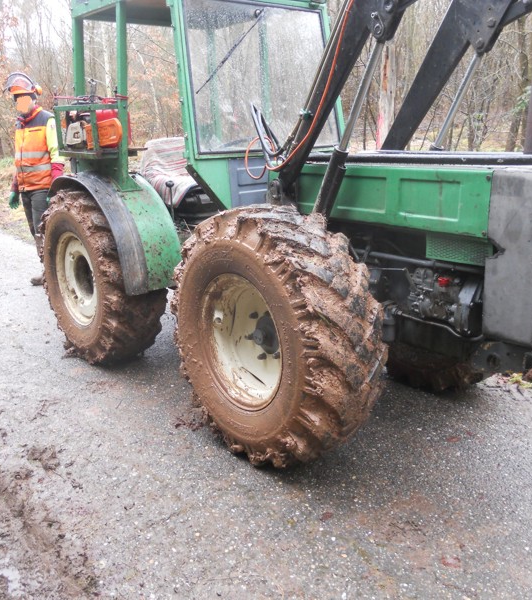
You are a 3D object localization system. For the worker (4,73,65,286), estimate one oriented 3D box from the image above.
[{"bbox_3d":[-2.083,-1.095,5.781,0.520,1.880,0.360,9,17,31],"label":"worker"}]

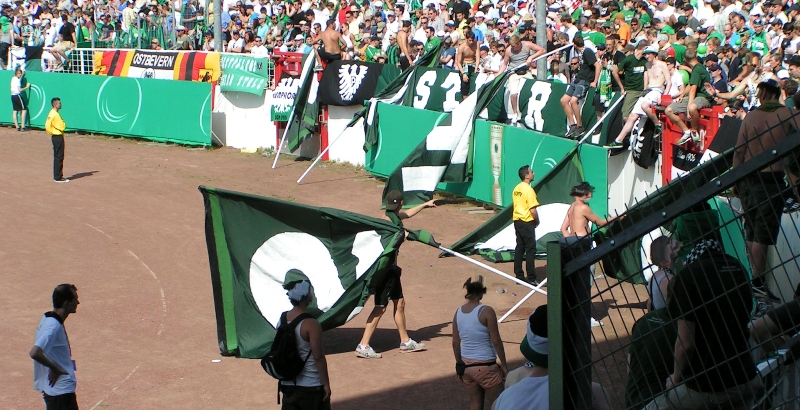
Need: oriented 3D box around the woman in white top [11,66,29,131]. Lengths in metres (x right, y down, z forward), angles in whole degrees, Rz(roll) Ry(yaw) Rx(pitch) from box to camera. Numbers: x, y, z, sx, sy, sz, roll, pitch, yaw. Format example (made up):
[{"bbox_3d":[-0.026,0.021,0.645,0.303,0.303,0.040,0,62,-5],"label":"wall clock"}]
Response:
[{"bbox_3d":[-11.219,-3.111,58.600,0.450,1.760,0.500,-6,8,-40],"label":"woman in white top"}]

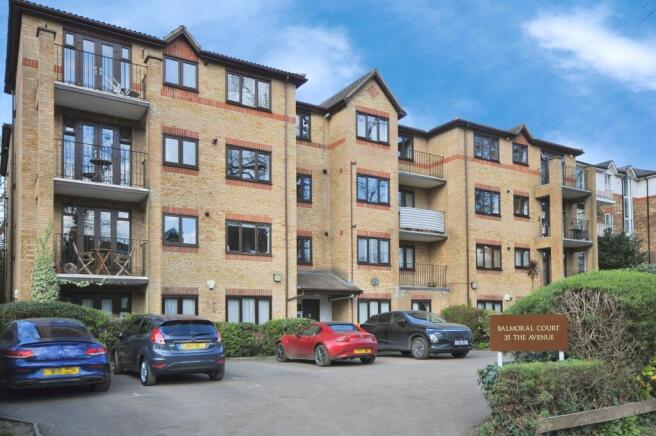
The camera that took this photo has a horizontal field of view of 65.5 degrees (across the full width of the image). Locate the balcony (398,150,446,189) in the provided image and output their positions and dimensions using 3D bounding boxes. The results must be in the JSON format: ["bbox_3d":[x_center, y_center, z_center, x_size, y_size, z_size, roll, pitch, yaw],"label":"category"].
[{"bbox_3d":[4.121,-2.319,24.164,3.000,1.260,1.400,4,-8,-29],"label":"balcony"}]

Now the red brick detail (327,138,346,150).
[{"bbox_3d":[0.356,-3.173,22.034,0.100,0.230,1.478,6,-10,-32],"label":"red brick detail"}]

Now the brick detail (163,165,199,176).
[{"bbox_3d":[-4.773,-1.501,16.527,1.155,0.210,0.100,6,-10,-32],"label":"brick detail"}]

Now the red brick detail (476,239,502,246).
[{"bbox_3d":[7.707,1.206,24.435,1.700,0.230,0.100,4,-8,-29],"label":"red brick detail"}]

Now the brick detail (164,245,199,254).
[{"bbox_3d":[-4.996,1.082,17.306,1.212,0.180,0.120,3,-6,-31],"label":"brick detail"}]

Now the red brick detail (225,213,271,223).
[{"bbox_3d":[-2.902,0.002,18.674,1.789,0.230,0.120,3,-6,-31],"label":"red brick detail"}]

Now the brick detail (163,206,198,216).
[{"bbox_3d":[-4.905,-0.210,16.950,1.220,0.240,0.100,3,-6,-30],"label":"brick detail"}]

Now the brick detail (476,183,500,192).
[{"bbox_3d":[7.912,-1.477,25.340,1.837,0.225,0.120,3,-6,-31],"label":"brick detail"}]

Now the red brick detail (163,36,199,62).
[{"bbox_3d":[-4.893,-5.688,17.032,1.180,0.880,0.120,6,-10,-32],"label":"red brick detail"}]

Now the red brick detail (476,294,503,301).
[{"bbox_3d":[7.700,3.804,24.300,1.800,0.230,0.100,3,-6,-30],"label":"red brick detail"}]

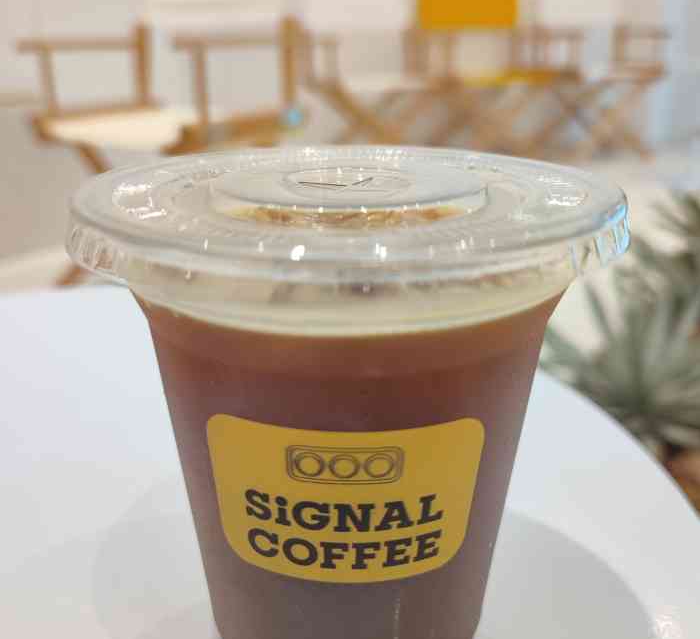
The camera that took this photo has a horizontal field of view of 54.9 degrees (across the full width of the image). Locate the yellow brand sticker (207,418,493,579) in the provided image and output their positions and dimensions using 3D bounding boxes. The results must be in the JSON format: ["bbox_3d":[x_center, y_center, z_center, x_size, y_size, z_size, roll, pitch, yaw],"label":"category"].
[{"bbox_3d":[-0.001,0.030,0.114,0.046,0.033,0.008,0,26,0],"label":"yellow brand sticker"}]

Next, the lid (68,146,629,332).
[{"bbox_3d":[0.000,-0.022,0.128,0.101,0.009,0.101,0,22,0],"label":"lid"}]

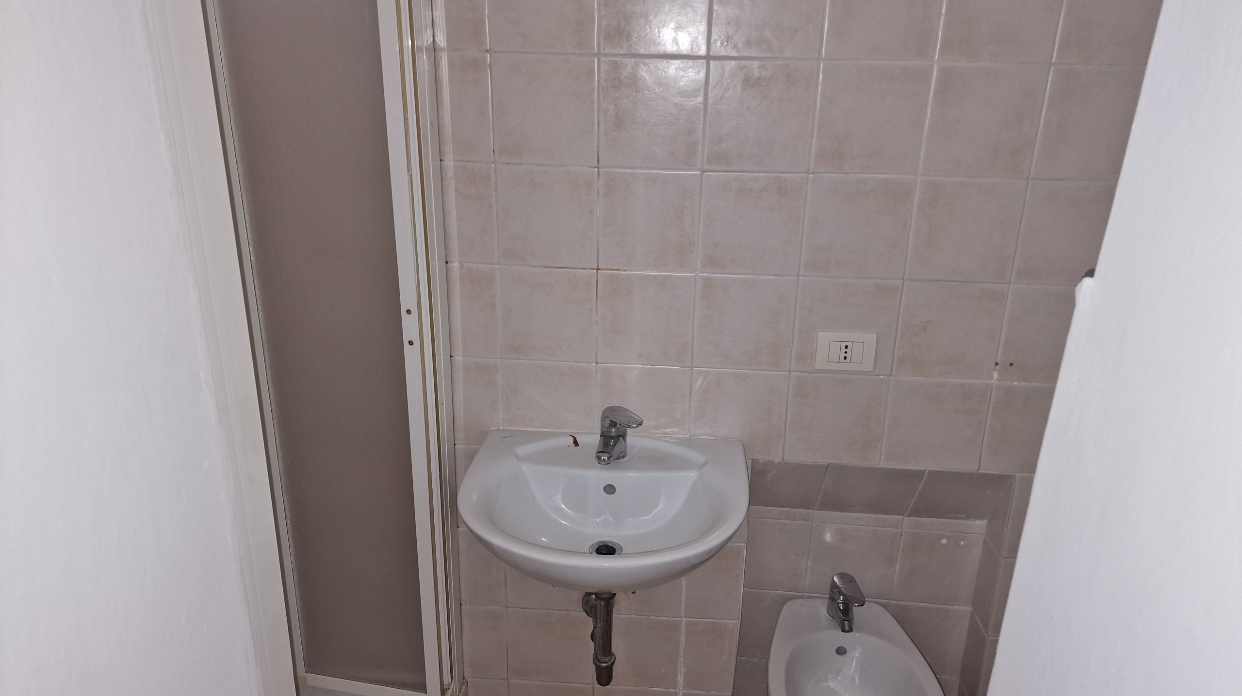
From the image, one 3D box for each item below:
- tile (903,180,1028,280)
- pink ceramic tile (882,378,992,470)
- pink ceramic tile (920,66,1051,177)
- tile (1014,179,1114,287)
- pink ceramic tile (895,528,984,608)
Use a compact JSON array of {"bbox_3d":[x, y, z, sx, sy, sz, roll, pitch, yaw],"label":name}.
[{"bbox_3d":[0.660,-0.224,1.580,0.199,0.199,0.010,2,20,4],"label":"tile"},{"bbox_3d":[0.653,0.158,1.713,0.200,0.200,0.010,2,19,3],"label":"pink ceramic tile"},{"bbox_3d":[0.664,-0.414,1.511,0.199,0.199,0.010,2,20,4],"label":"pink ceramic tile"},{"bbox_3d":[0.866,-0.218,1.579,0.200,0.200,0.009,2,18,3],"label":"tile"},{"bbox_3d":[0.754,0.524,1.962,0.190,0.196,0.010,2,19,3],"label":"pink ceramic tile"}]

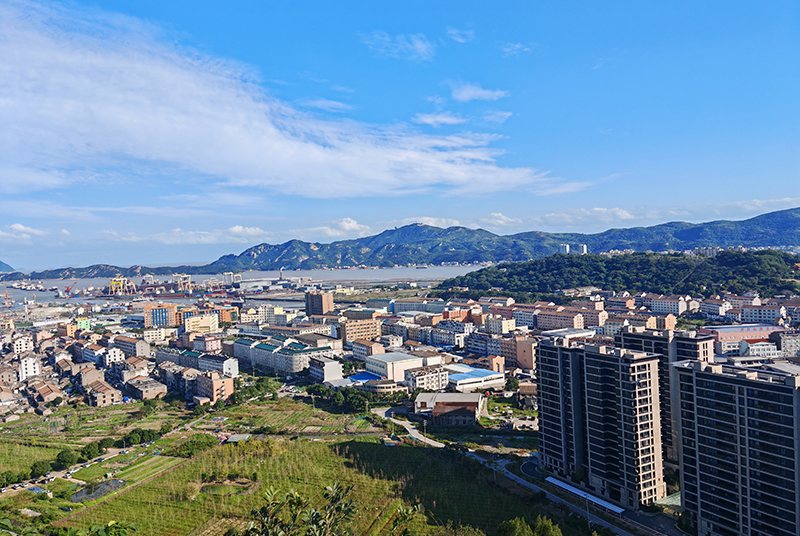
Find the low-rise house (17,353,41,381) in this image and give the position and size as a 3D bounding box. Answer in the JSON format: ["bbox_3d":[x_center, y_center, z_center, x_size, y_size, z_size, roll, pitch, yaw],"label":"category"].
[{"bbox_3d":[-304.880,82.560,510.450,13.000,19.500,16.000,-3,2,-30],"label":"low-rise house"}]

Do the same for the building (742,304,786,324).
[{"bbox_3d":[372.160,48.890,641.780,35.000,20.160,14.000,-1,2,38],"label":"building"}]

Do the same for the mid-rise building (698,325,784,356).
[{"bbox_3d":[290.680,58.470,529.430,55.840,15.210,33.430,-3,2,1],"label":"mid-rise building"}]

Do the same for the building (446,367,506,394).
[{"bbox_3d":[48.710,76.250,422.280,34.860,8.660,25.240,-3,2,-22],"label":"building"}]

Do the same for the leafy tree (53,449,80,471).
[{"bbox_3d":[-156.180,89.330,292.880,10.000,8.700,10.000,-3,1,0],"label":"leafy tree"}]

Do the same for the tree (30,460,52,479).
[{"bbox_3d":[-163.720,91.180,284.590,8.800,6.800,8.800,-4,2,-31],"label":"tree"}]

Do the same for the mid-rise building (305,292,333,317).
[{"bbox_3d":[-130.780,58.020,1018.370,21.000,37.000,51.000,-4,2,-38],"label":"mid-rise building"}]

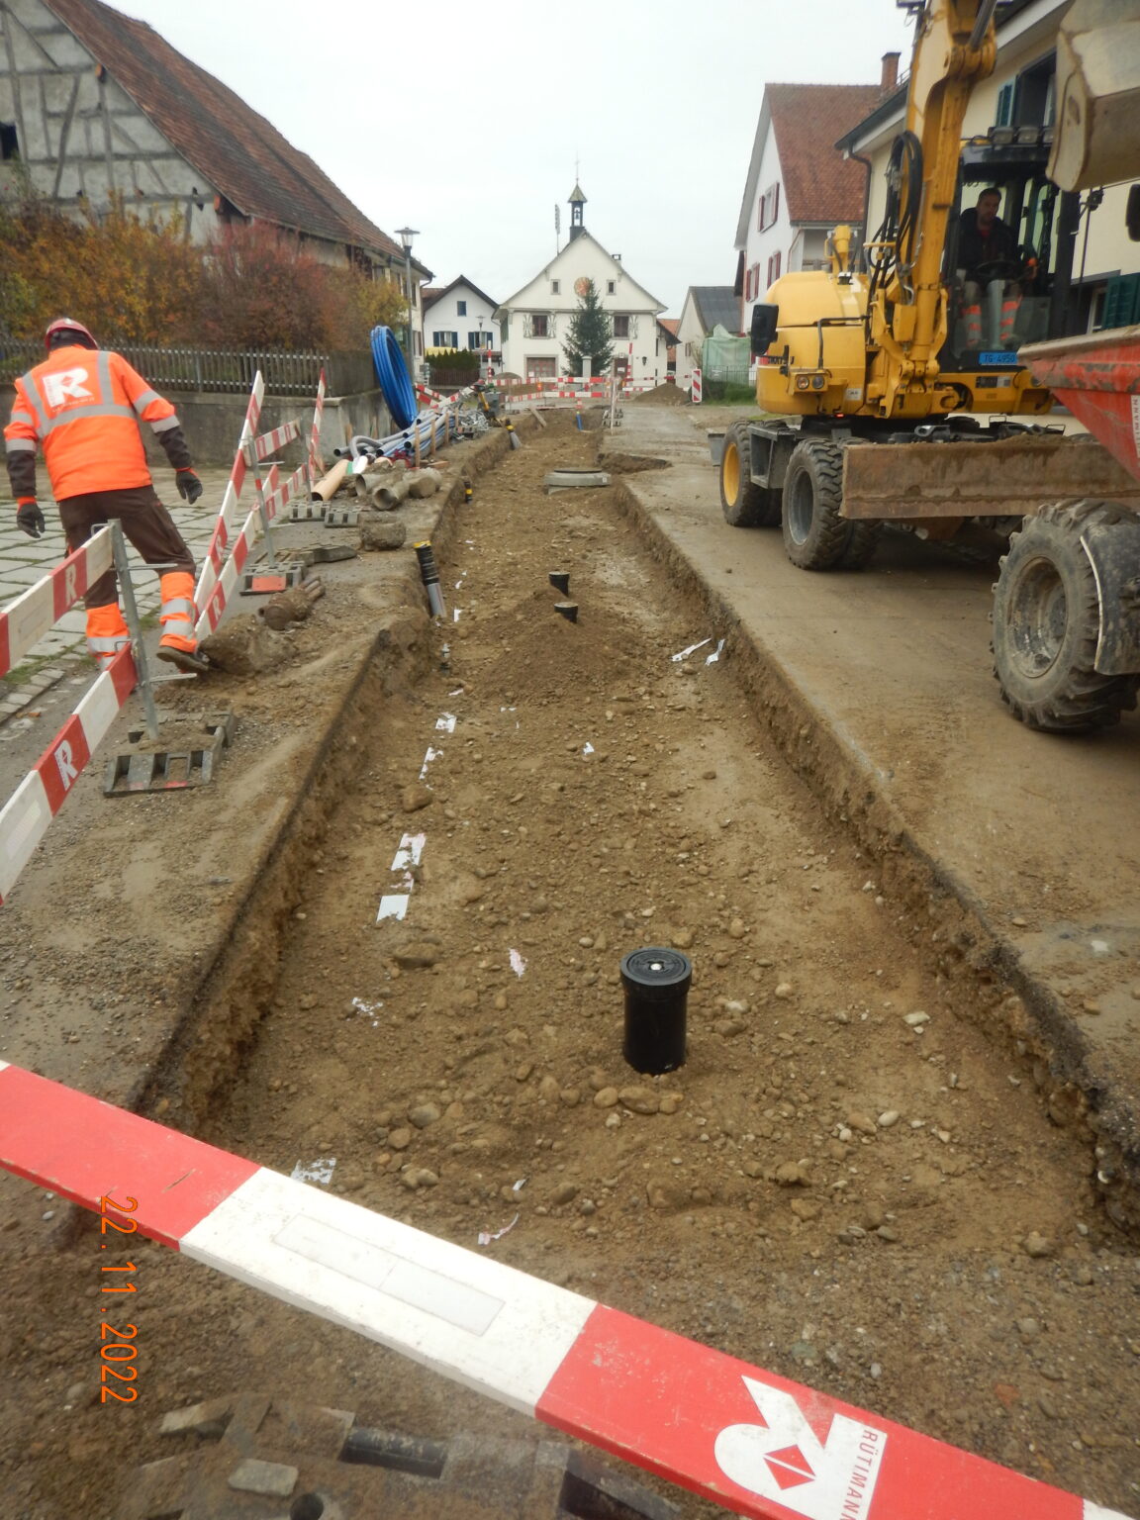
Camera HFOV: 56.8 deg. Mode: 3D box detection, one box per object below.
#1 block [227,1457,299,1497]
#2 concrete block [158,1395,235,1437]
[{"bbox_3d":[-0.441,1.024,1.507,0.090,0.030,0.048,5,21,14],"label":"block"},{"bbox_3d":[-0.582,1.025,1.647,0.110,0.045,0.055,-7,21,-19],"label":"concrete block"}]

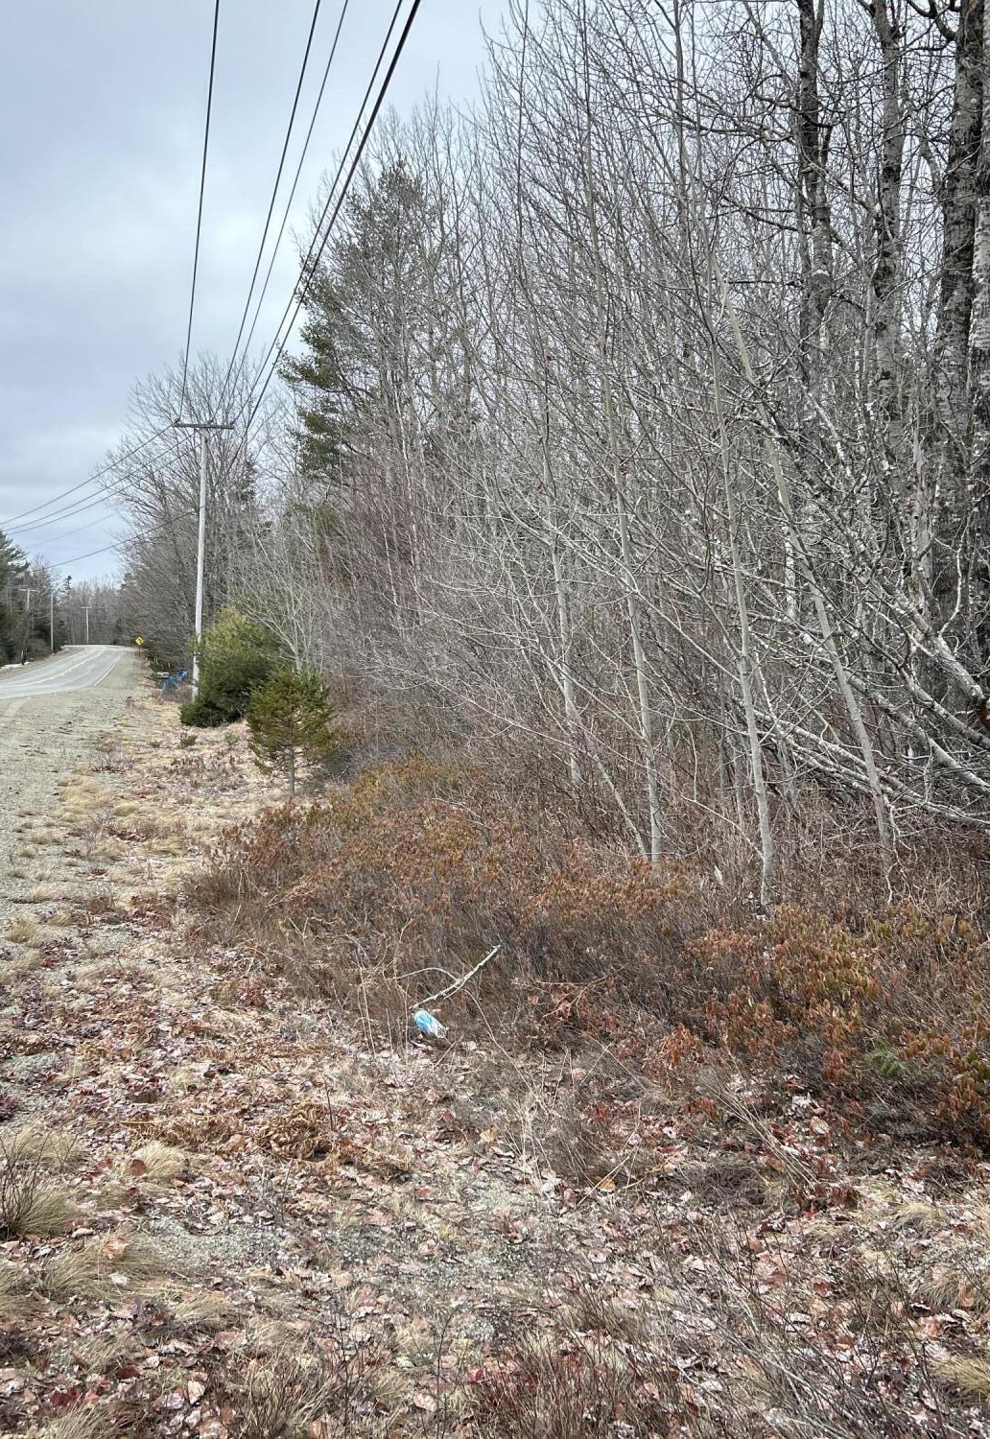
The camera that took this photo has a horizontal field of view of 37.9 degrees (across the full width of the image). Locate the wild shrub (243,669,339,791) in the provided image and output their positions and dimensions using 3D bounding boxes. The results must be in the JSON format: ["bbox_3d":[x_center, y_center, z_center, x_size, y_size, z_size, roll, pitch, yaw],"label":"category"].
[{"bbox_3d":[-2.320,0.119,16.400,1.060,1.430,1.020,0,2,0],"label":"wild shrub"}]

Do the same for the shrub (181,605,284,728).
[{"bbox_3d":[-5.875,-1.182,32.000,2.220,2.620,2.150,0,2,0],"label":"shrub"}]

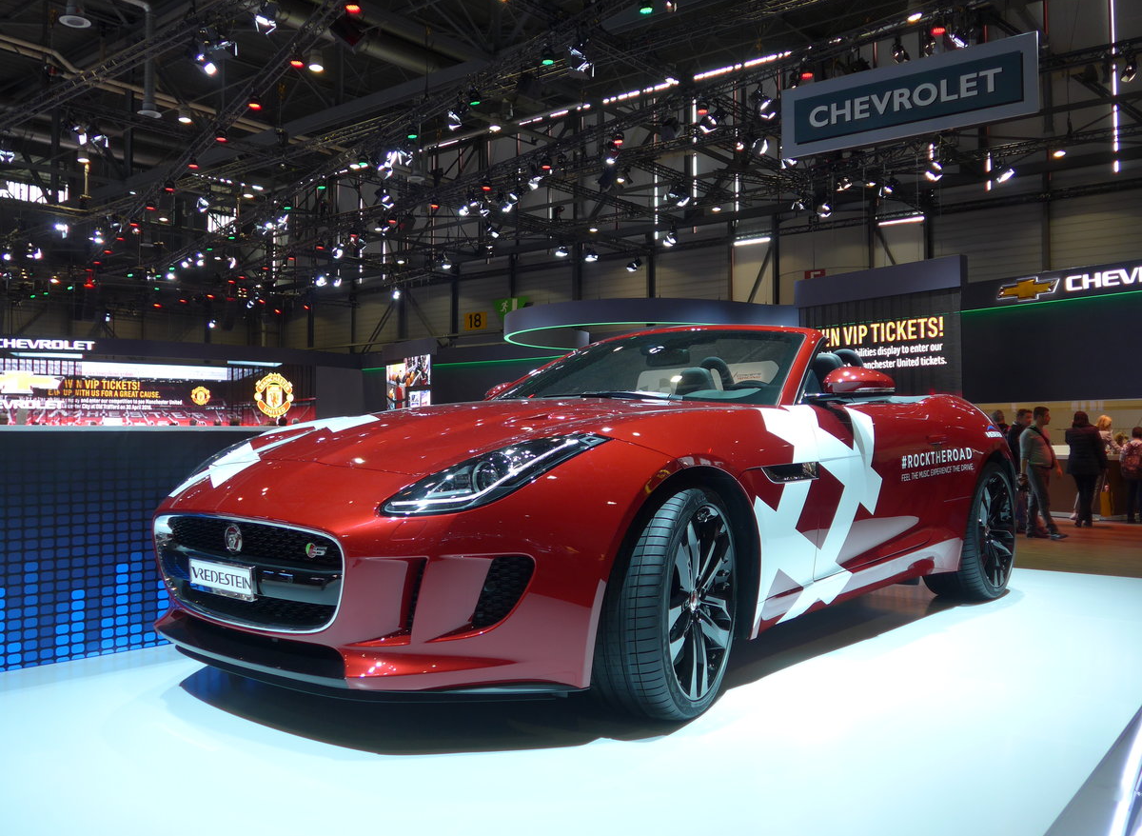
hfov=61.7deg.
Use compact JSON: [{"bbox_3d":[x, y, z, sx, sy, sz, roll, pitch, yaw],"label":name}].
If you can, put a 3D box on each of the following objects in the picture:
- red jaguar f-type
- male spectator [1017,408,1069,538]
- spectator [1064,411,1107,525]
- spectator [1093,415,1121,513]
[{"bbox_3d":[0.542,0.233,4.298,2.000,1.290,4.470,-1,-1,40],"label":"red jaguar f-type"},{"bbox_3d":[6.223,0.721,12.600,0.550,1.755,0.580,-1,-1,38],"label":"male spectator"},{"bbox_3d":[7.460,0.741,13.850,0.580,1.674,0.420,-1,-1,35],"label":"spectator"},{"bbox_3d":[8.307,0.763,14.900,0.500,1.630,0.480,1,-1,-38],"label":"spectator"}]

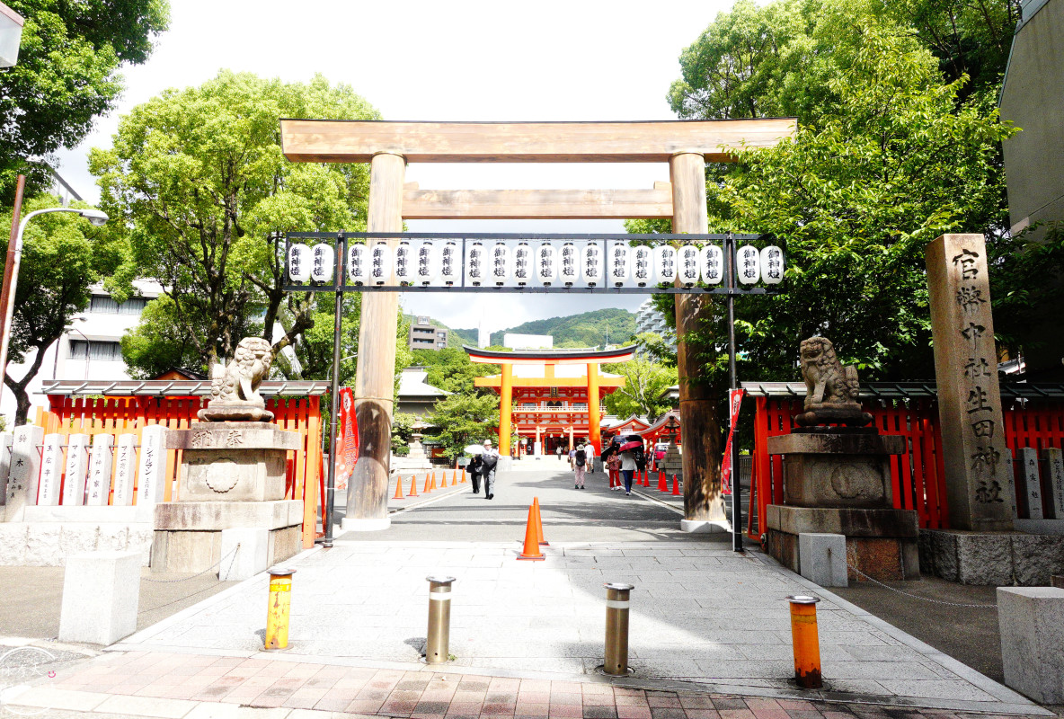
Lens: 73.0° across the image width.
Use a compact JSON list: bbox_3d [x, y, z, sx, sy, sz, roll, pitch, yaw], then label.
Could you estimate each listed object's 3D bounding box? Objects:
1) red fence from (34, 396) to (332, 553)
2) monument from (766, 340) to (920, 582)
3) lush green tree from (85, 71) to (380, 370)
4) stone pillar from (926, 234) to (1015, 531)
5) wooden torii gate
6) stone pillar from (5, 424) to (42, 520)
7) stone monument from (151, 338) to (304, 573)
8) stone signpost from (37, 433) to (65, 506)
[{"bbox_3d":[-5.595,1.748,11.442,4.570,2.386,0.500,0,-8,0],"label":"red fence"},{"bbox_3d":[4.045,1.234,9.641,1.477,3.102,1.303,0,-8,0],"label":"monument"},{"bbox_3d":[-7.506,-1.971,17.962,7.100,10.940,6.800,0,-8,2],"label":"lush green tree"},{"bbox_3d":[5.881,0.283,9.675,0.530,3.889,0.510,0,-8,2],"label":"stone pillar"},{"bbox_3d":[0.145,-0.801,14.519,10.549,8.191,0.920,0,-8,0],"label":"wooden torii gate"},{"bbox_3d":[-6.778,1.527,9.644,0.240,1.266,0.220,0,-8,2],"label":"stone pillar"},{"bbox_3d":[-3.962,1.208,9.652,1.510,3.039,1.070,0,-8,2],"label":"stone monument"},{"bbox_3d":[-6.416,1.475,9.618,0.175,0.945,0.150,0,-8,2],"label":"stone signpost"}]

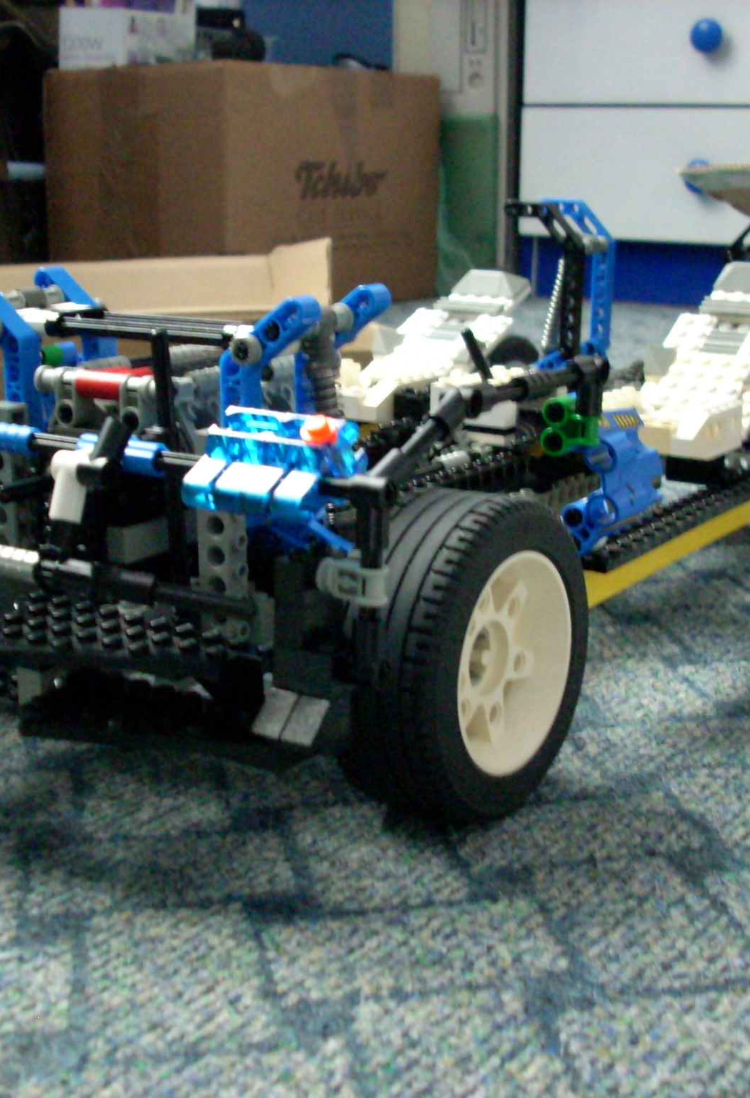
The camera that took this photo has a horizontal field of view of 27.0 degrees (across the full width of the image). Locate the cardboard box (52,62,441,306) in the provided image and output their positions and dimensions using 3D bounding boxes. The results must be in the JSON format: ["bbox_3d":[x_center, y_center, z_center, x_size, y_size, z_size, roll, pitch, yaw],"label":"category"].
[{"bbox_3d":[-0.158,-0.449,1.947,0.312,0.271,0.371,12,18,39],"label":"cardboard box"}]

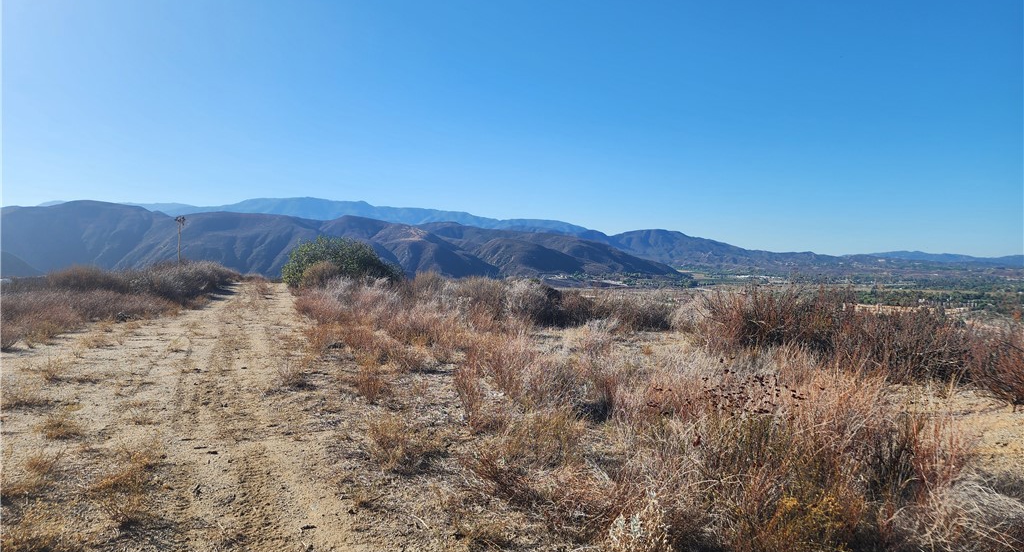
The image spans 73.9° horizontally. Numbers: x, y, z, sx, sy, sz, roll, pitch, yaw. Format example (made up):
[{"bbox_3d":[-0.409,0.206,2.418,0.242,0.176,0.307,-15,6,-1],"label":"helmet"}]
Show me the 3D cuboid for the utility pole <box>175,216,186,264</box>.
[{"bbox_3d":[-34.156,-2.373,70.124,1.150,7.500,0.700,-1,2,-26],"label":"utility pole"}]

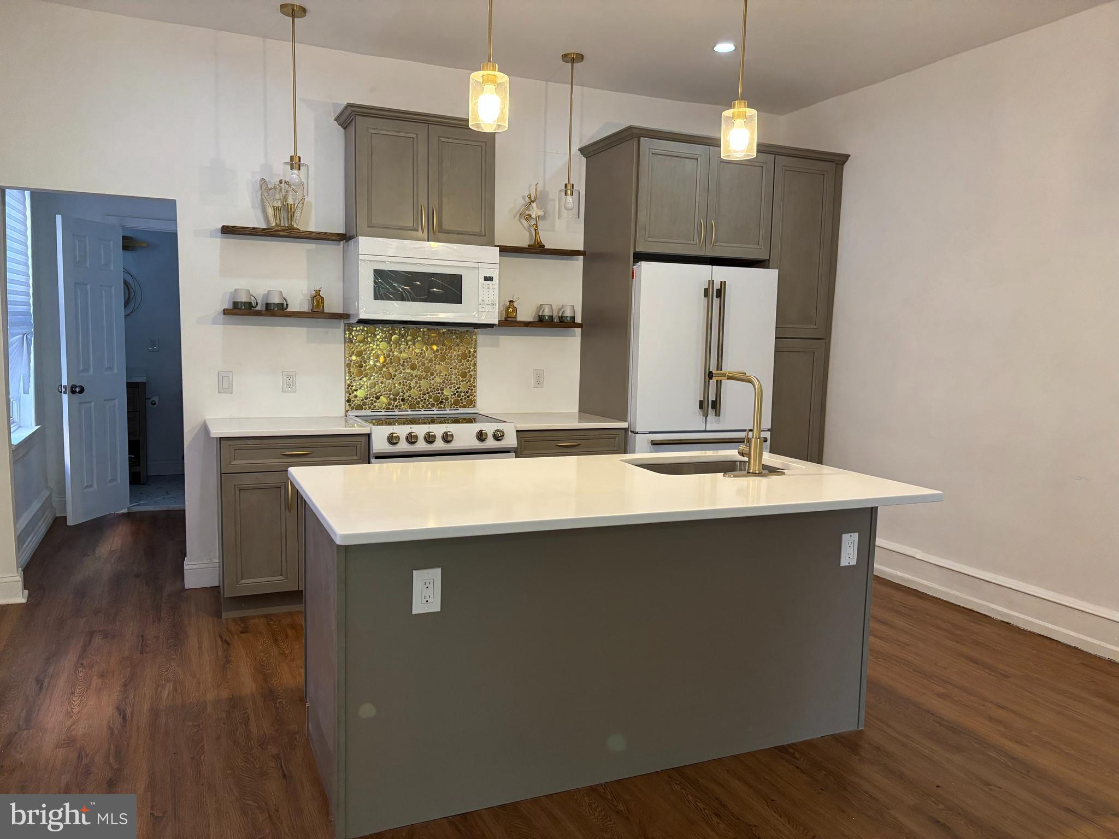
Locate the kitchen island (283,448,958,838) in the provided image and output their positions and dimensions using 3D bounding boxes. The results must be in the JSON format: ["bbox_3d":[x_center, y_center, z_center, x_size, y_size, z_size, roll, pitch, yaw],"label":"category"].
[{"bbox_3d":[0.142,0.658,2.898,1.940,0.911,1.071,-1,6,-24],"label":"kitchen island"}]

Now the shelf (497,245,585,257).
[{"bbox_3d":[-0.147,-1.010,5.061,0.612,0.030,0.150,-1,6,-24],"label":"shelf"}]

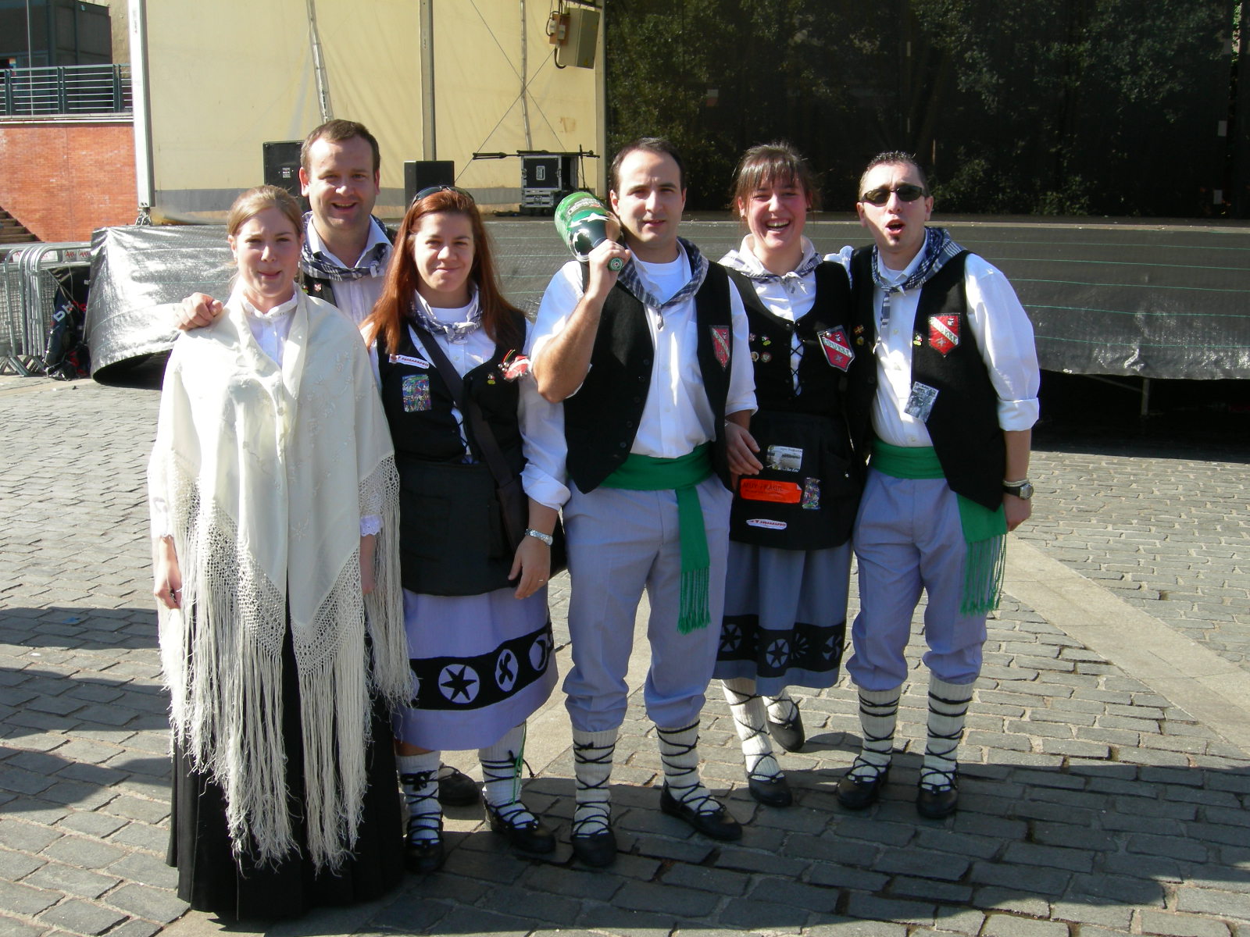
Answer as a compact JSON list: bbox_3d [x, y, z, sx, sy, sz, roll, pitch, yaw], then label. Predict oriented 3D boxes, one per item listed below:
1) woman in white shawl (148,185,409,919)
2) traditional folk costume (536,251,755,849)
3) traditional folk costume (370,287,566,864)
[{"bbox_3d":[-0.781,0.171,3.140,0.570,1.630,0.460,-3,11,-13],"label":"woman in white shawl"},{"bbox_3d":[0.044,0.195,3.380,0.540,1.480,0.400,-5,12,-23],"label":"traditional folk costume"},{"bbox_3d":[-0.380,0.257,3.310,0.490,1.390,0.370,-2,11,-10],"label":"traditional folk costume"}]

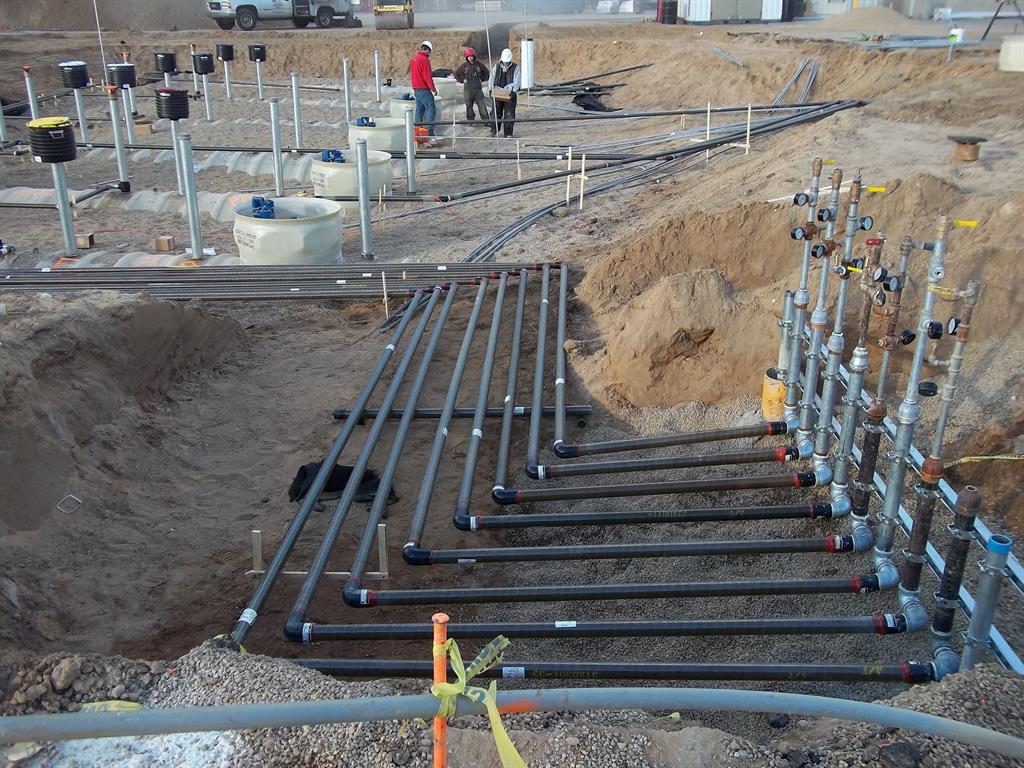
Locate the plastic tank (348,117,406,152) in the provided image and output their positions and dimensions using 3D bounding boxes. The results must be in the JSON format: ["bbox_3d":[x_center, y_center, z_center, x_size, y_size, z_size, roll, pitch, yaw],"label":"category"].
[{"bbox_3d":[-2.523,-4.727,18.342,1.240,0.630,1.240,0,23,0],"label":"plastic tank"}]

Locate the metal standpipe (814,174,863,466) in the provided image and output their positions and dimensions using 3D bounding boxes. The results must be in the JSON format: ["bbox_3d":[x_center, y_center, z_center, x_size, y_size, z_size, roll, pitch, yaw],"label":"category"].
[{"bbox_3d":[1.640,-0.301,4.728,0.130,1.484,0.130,0,22,0],"label":"metal standpipe"}]

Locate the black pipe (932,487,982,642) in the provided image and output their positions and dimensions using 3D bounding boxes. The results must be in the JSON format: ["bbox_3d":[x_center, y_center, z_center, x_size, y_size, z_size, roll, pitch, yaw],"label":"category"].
[{"bbox_3d":[1.510,0.615,3.221,0.070,0.562,0.070,1,22,2],"label":"black pipe"}]

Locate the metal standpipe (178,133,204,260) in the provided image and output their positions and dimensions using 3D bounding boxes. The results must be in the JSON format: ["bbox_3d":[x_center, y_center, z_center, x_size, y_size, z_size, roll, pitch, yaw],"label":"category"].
[{"bbox_3d":[-3.560,-2.068,10.525,0.125,1.375,0.125,0,22,0],"label":"metal standpipe"}]

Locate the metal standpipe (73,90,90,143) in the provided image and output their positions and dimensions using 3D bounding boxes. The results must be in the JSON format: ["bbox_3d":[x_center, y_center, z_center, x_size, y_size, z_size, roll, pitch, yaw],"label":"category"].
[{"bbox_3d":[-8.284,-5.143,18.216,0.115,1.005,0.115,1,22,2],"label":"metal standpipe"}]

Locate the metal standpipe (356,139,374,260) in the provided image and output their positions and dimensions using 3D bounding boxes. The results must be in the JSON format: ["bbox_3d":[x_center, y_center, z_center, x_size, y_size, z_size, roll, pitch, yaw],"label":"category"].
[{"bbox_3d":[-1.643,-2.053,10.582,0.125,1.328,0.125,0,22,0],"label":"metal standpipe"}]

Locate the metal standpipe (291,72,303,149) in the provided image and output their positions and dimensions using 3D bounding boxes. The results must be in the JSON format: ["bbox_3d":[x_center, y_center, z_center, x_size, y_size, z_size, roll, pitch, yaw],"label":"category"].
[{"bbox_3d":[-4.066,-5.165,17.997,0.130,1.444,0.130,0,23,0],"label":"metal standpipe"}]

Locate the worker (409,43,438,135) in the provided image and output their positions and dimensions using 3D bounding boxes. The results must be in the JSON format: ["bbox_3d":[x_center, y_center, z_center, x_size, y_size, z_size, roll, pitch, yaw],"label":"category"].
[{"bbox_3d":[-1.726,-5.916,19.056,0.420,1.860,0.550,-13,25,-29],"label":"worker"}]

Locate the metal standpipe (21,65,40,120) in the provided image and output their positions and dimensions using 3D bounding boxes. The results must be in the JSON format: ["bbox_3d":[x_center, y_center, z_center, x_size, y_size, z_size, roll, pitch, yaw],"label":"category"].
[{"bbox_3d":[-9.548,-5.527,18.893,0.130,1.539,0.130,0,22,0],"label":"metal standpipe"}]

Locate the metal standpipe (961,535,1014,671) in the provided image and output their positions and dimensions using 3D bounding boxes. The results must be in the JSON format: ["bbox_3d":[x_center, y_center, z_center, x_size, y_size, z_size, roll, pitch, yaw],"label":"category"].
[{"bbox_3d":[1.503,0.746,3.026,0.065,0.560,0.065,1,22,2],"label":"metal standpipe"}]

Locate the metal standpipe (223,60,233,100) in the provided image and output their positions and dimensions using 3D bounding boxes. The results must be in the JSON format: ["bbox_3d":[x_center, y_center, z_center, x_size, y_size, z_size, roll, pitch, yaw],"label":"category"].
[{"bbox_3d":[-7.962,-8.506,26.543,0.115,1.045,0.115,0,23,0],"label":"metal standpipe"}]

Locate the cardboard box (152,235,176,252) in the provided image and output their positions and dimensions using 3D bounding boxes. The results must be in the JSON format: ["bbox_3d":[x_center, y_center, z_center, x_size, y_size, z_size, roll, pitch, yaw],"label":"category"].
[{"bbox_3d":[-4.136,-1.662,11.215,0.240,0.145,0.150,7,23,17],"label":"cardboard box"}]

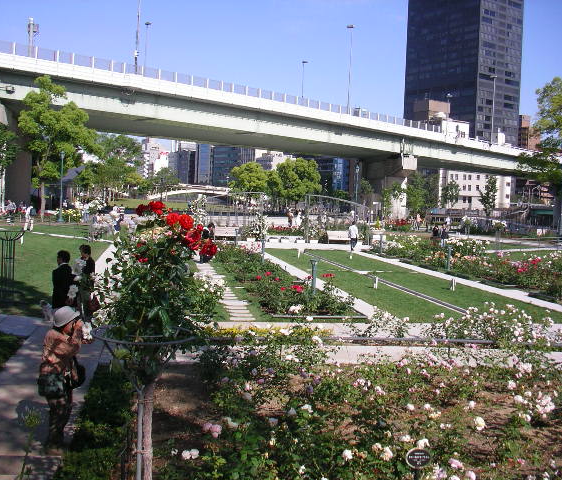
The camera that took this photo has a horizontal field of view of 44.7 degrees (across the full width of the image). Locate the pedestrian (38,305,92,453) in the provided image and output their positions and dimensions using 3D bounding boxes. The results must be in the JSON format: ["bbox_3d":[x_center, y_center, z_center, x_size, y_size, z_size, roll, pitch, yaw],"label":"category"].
[{"bbox_3d":[-2.400,1.544,7.600,0.580,1.600,0.520,1,4,-21],"label":"pedestrian"}]

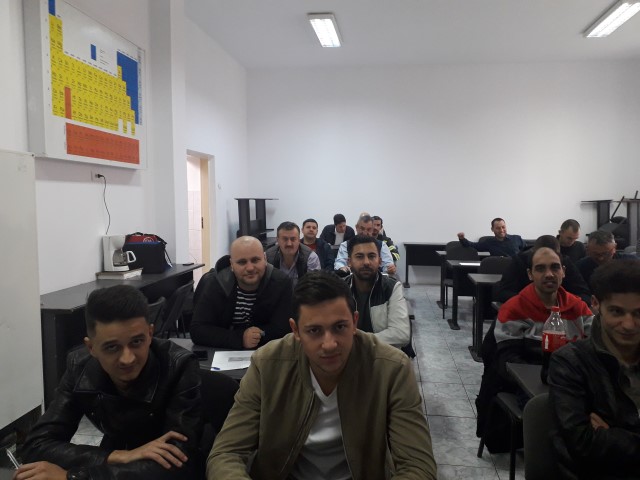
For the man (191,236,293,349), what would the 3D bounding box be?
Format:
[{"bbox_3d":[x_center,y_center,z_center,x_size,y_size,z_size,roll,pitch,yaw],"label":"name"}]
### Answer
[{"bbox_3d":[-0.367,0.626,2.580,0.550,1.280,0.800,-1,4,-3],"label":"man"}]

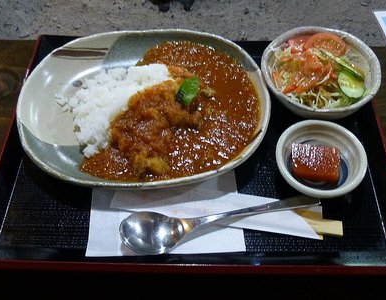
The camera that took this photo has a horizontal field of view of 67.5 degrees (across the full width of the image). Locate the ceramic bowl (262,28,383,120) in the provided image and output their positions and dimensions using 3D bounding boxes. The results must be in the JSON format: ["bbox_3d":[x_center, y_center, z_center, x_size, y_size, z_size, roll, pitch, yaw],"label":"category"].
[{"bbox_3d":[0.141,-0.082,0.339,0.125,0.049,0.125,0,64,0],"label":"ceramic bowl"}]

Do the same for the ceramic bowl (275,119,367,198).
[{"bbox_3d":[0.126,0.014,0.300,0.087,0.036,0.087,0,64,0],"label":"ceramic bowl"}]

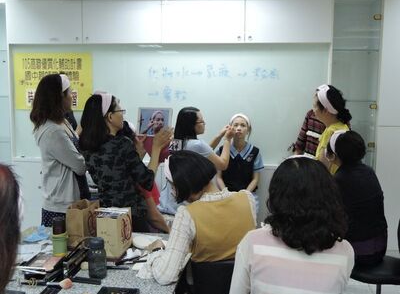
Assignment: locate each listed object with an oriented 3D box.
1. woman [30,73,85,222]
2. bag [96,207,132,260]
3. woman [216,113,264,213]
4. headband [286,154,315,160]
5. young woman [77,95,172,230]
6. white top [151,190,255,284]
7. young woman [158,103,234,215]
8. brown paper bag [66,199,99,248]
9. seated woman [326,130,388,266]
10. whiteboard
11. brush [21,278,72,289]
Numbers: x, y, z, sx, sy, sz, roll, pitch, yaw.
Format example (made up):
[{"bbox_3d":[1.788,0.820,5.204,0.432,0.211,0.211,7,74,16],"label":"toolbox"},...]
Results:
[{"bbox_3d":[-0.832,0.374,2.679,0.330,1.570,0.410,-3,7,-25],"label":"woman"},{"bbox_3d":[-0.384,0.384,2.075,0.097,0.185,0.172,2,7,12],"label":"bag"},{"bbox_3d":[0.313,0.405,3.627,0.460,1.310,0.680,1,6,3],"label":"woman"},{"bbox_3d":[0.329,0.093,1.520,0.165,0.150,0.120,-1,6,-8],"label":"headband"},{"bbox_3d":[-0.432,0.416,2.683,0.450,1.480,0.460,-5,8,-40],"label":"young woman"},{"bbox_3d":[0.017,0.438,1.931,0.450,0.520,0.400,-5,8,-38],"label":"white top"},{"bbox_3d":[-0.062,0.370,3.694,0.700,1.360,0.470,-2,7,-20],"label":"young woman"},{"bbox_3d":[-0.546,0.361,2.175,0.100,0.205,0.175,2,7,11],"label":"brown paper bag"},{"bbox_3d":[0.827,0.532,2.706,0.430,1.270,0.580,-5,8,-41],"label":"seated woman"},{"bbox_3d":[-0.333,-0.406,4.342,2.980,1.110,0.040,1,6,5],"label":"whiteboard"},{"bbox_3d":[-0.575,0.500,1.722,0.200,0.028,0.033,1,6,5],"label":"brush"}]

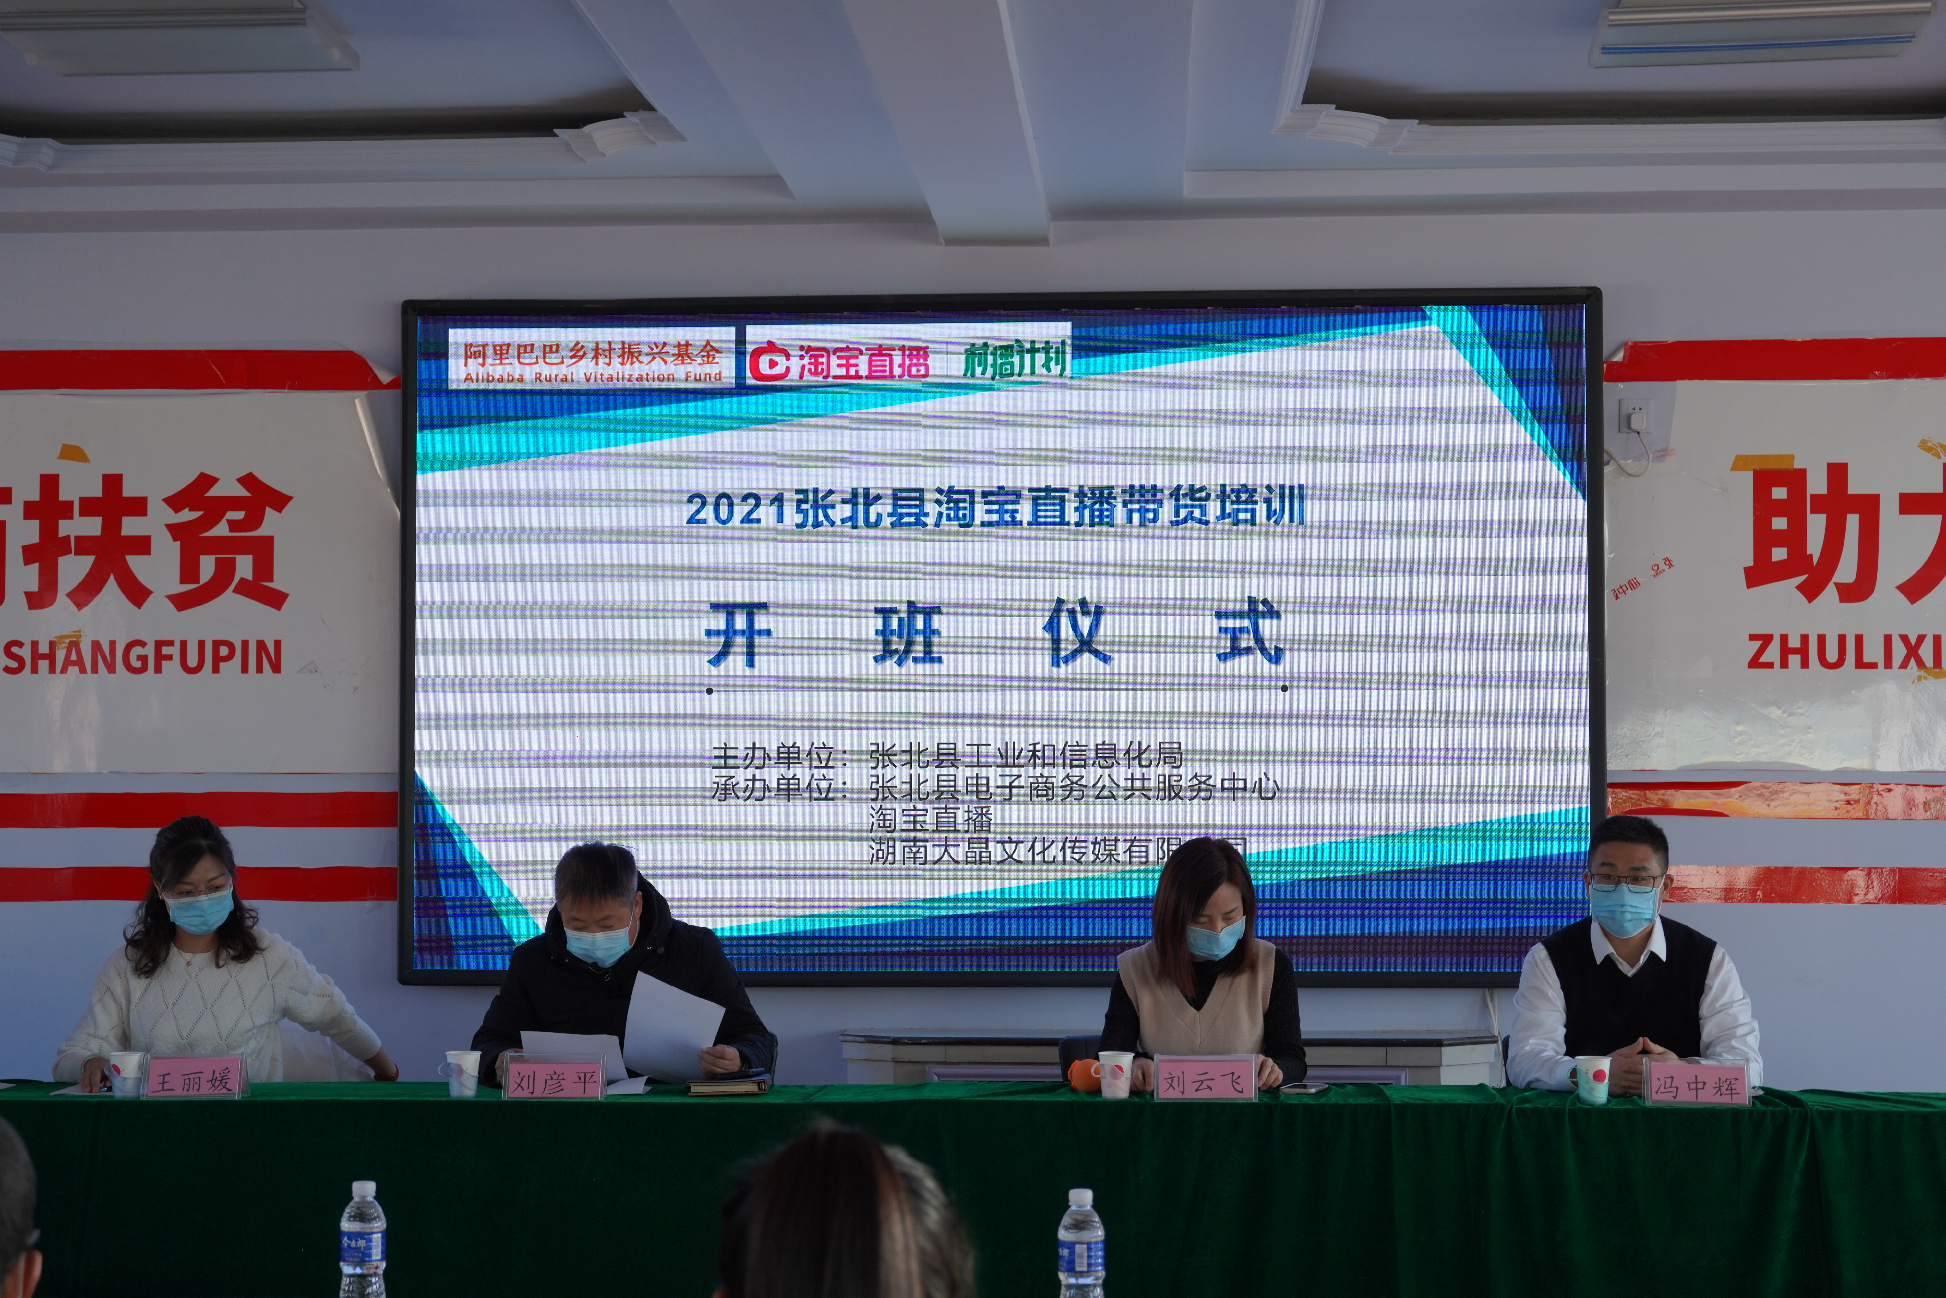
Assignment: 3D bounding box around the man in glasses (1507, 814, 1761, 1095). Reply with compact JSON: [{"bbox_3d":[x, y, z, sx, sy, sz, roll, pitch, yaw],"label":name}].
[{"bbox_3d":[1.386,1.007,6.773,0.520,1.315,0.750,0,-2,6],"label":"man in glasses"}]

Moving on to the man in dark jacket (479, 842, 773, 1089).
[{"bbox_3d":[-0.751,1.042,6.896,0.620,1.263,0.750,0,-2,5],"label":"man in dark jacket"}]

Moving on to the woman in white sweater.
[{"bbox_3d":[-1.609,1.020,6.947,0.700,1.316,0.750,0,-2,-3],"label":"woman in white sweater"}]

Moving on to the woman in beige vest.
[{"bbox_3d":[0.482,1.032,6.810,0.436,1.272,0.720,0,-2,3],"label":"woman in beige vest"}]

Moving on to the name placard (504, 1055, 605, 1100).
[{"bbox_3d":[-0.828,0.848,6.447,0.202,0.090,0.070,0,-2,3],"label":"name placard"}]

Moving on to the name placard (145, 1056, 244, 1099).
[{"bbox_3d":[-1.555,0.854,6.494,0.201,0.090,0.070,0,-2,3],"label":"name placard"}]

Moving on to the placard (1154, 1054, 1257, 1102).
[{"bbox_3d":[0.458,0.841,6.375,0.202,0.090,0.070,0,-2,3],"label":"placard"}]

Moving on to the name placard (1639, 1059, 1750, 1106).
[{"bbox_3d":[1.420,0.847,6.364,0.199,0.090,0.070,0,-2,3],"label":"name placard"}]

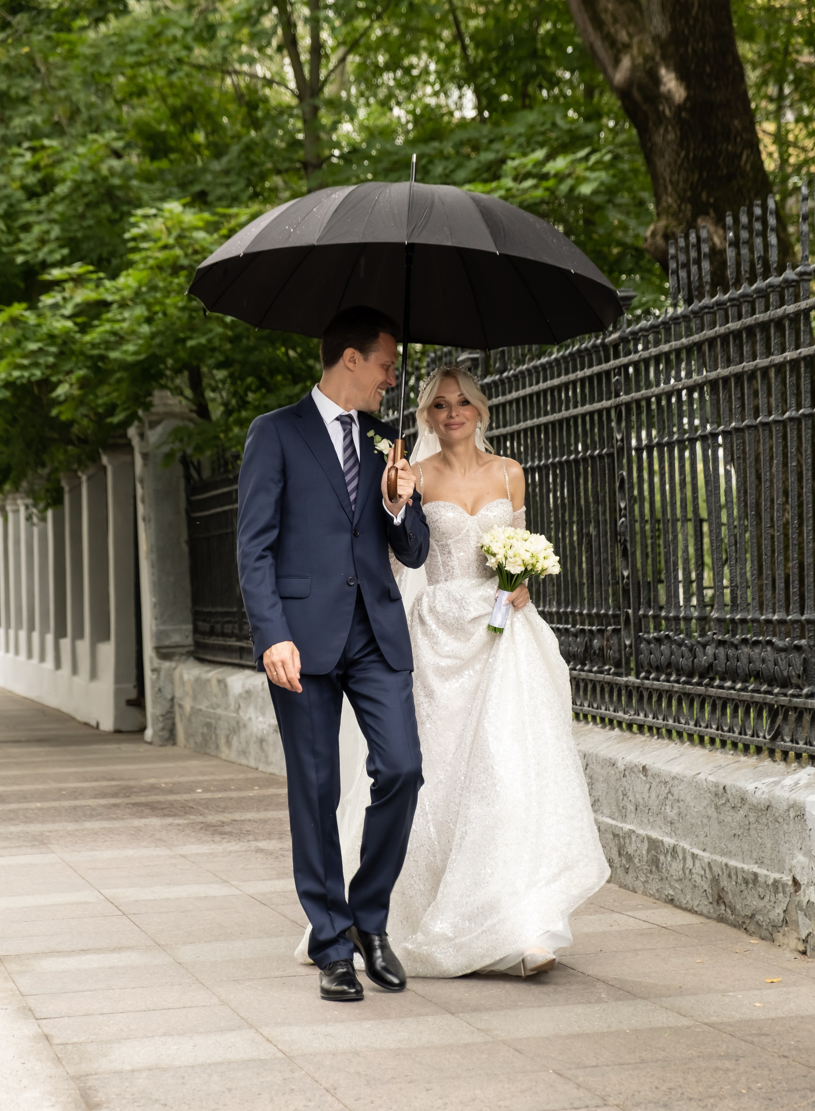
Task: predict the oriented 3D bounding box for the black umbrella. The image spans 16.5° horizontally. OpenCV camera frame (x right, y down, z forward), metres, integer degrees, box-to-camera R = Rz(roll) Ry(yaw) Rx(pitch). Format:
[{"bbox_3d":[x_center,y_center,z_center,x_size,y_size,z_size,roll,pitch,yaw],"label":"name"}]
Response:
[{"bbox_3d":[-0.006,-0.594,7.290,1.150,0.915,1.150,4,-9,-6],"label":"black umbrella"}]

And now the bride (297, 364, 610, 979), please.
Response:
[{"bbox_3d":[0.115,0.310,7.920,0.800,1.690,0.900,-2,-1,-9],"label":"bride"}]

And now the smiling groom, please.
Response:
[{"bbox_3d":[-0.201,0.258,7.500,0.510,1.830,0.580,-2,-1,-13],"label":"smiling groom"}]

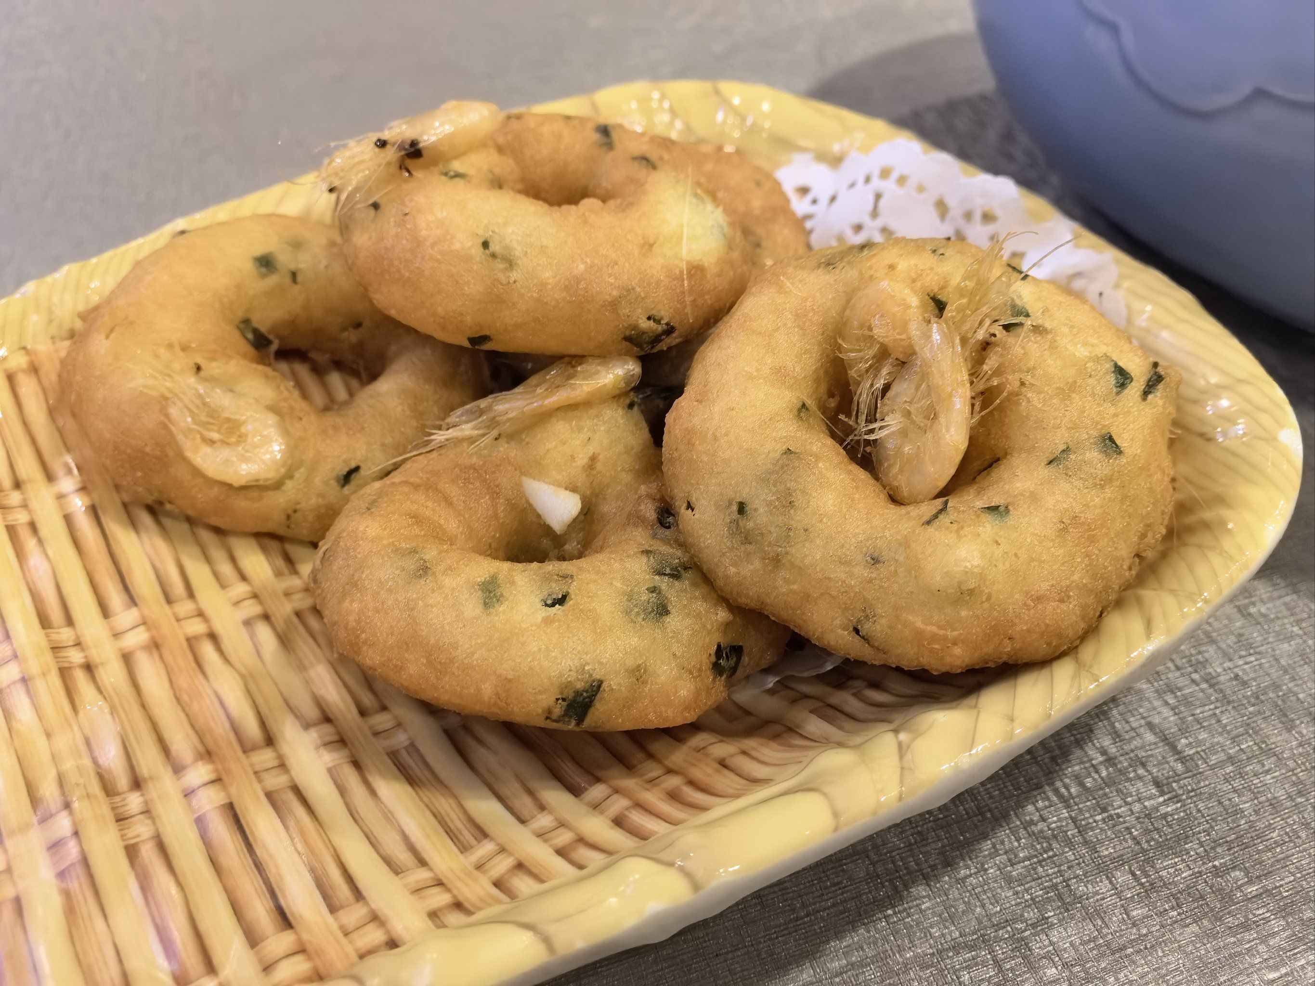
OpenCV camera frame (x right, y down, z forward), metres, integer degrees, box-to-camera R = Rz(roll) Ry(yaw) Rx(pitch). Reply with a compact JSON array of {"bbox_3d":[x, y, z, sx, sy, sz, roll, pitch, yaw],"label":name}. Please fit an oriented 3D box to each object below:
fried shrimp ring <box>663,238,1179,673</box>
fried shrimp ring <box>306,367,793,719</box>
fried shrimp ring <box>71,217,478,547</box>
[{"bbox_3d":[0.049,-0.012,0.196,0.096,0.033,0.095,2,58,5],"label":"fried shrimp ring"},{"bbox_3d":[-0.020,0.007,0.202,0.093,0.031,0.092,0,40,0],"label":"fried shrimp ring"},{"bbox_3d":[-0.089,-0.031,0.244,0.094,0.031,0.094,5,53,-7],"label":"fried shrimp ring"}]

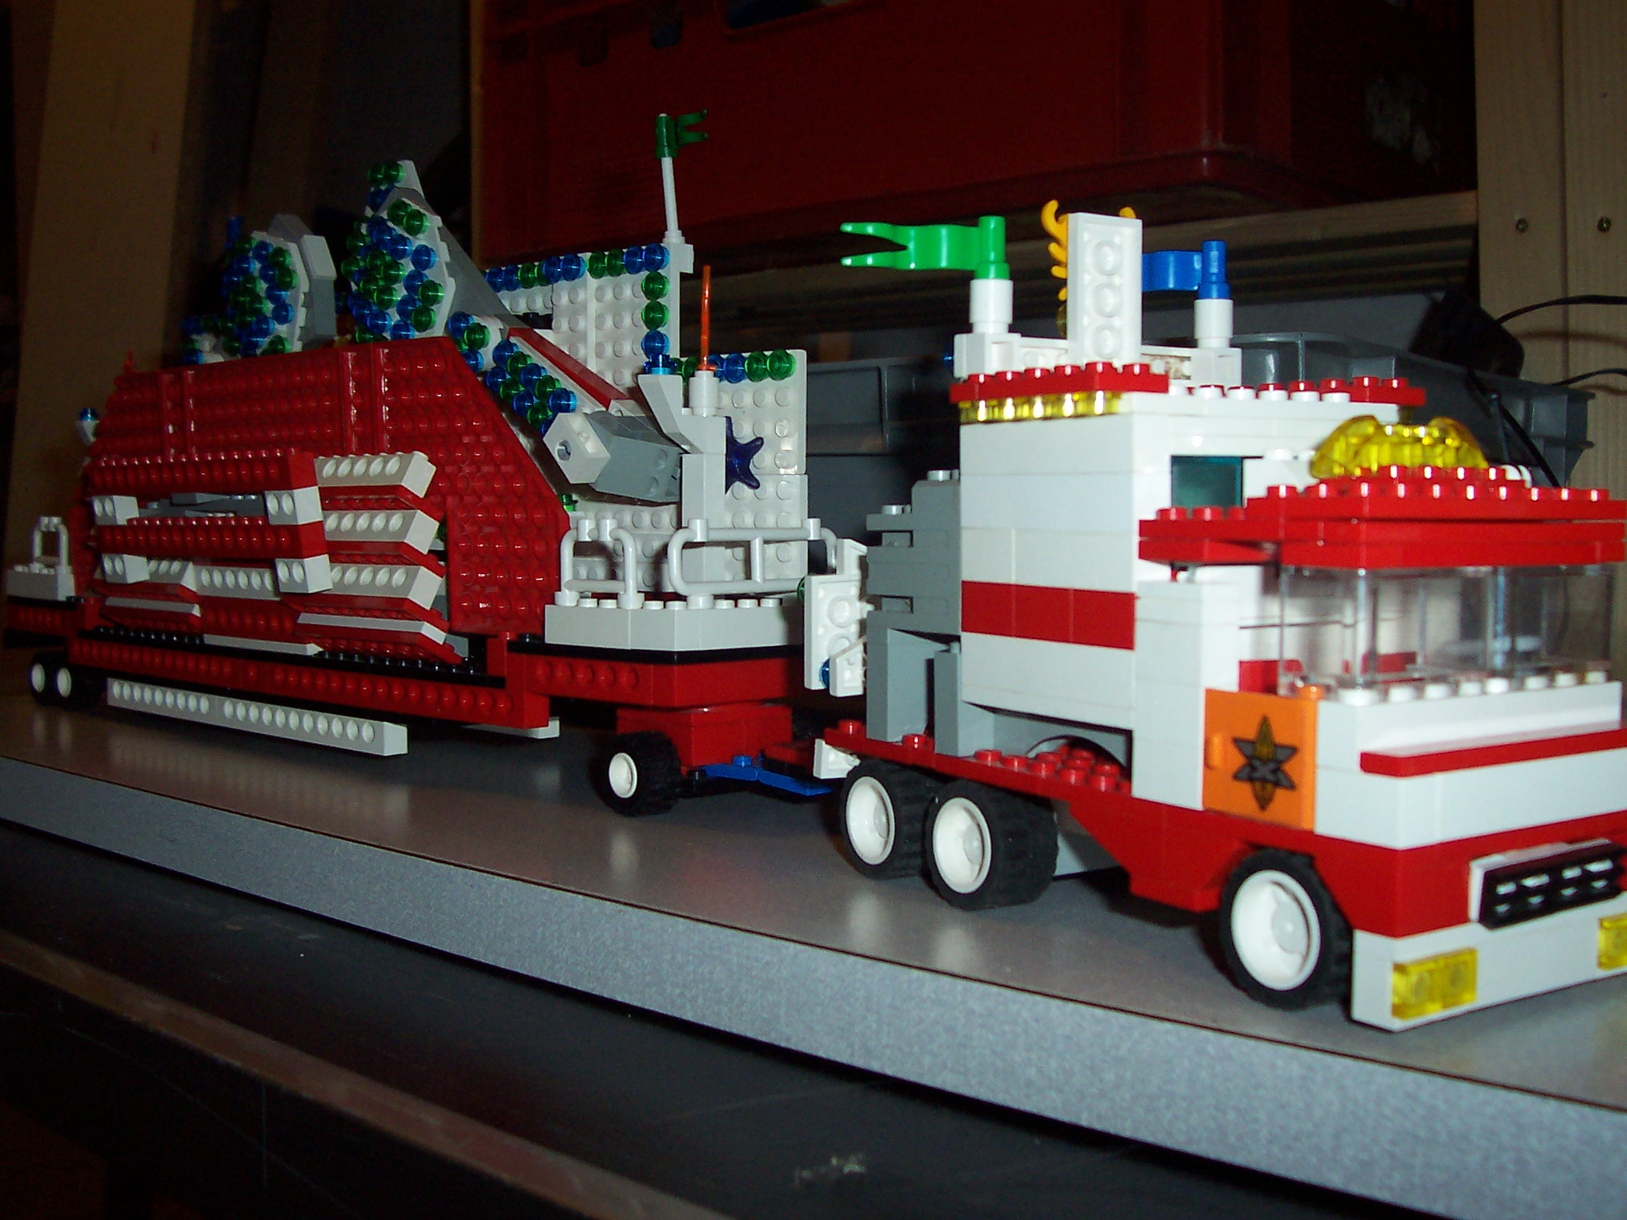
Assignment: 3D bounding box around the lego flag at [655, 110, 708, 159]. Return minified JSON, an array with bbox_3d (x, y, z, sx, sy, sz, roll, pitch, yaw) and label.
[{"bbox_3d":[-0.035,-0.129,0.467,0.007,0.012,0.032,-10,11,-27],"label":"lego flag"}]

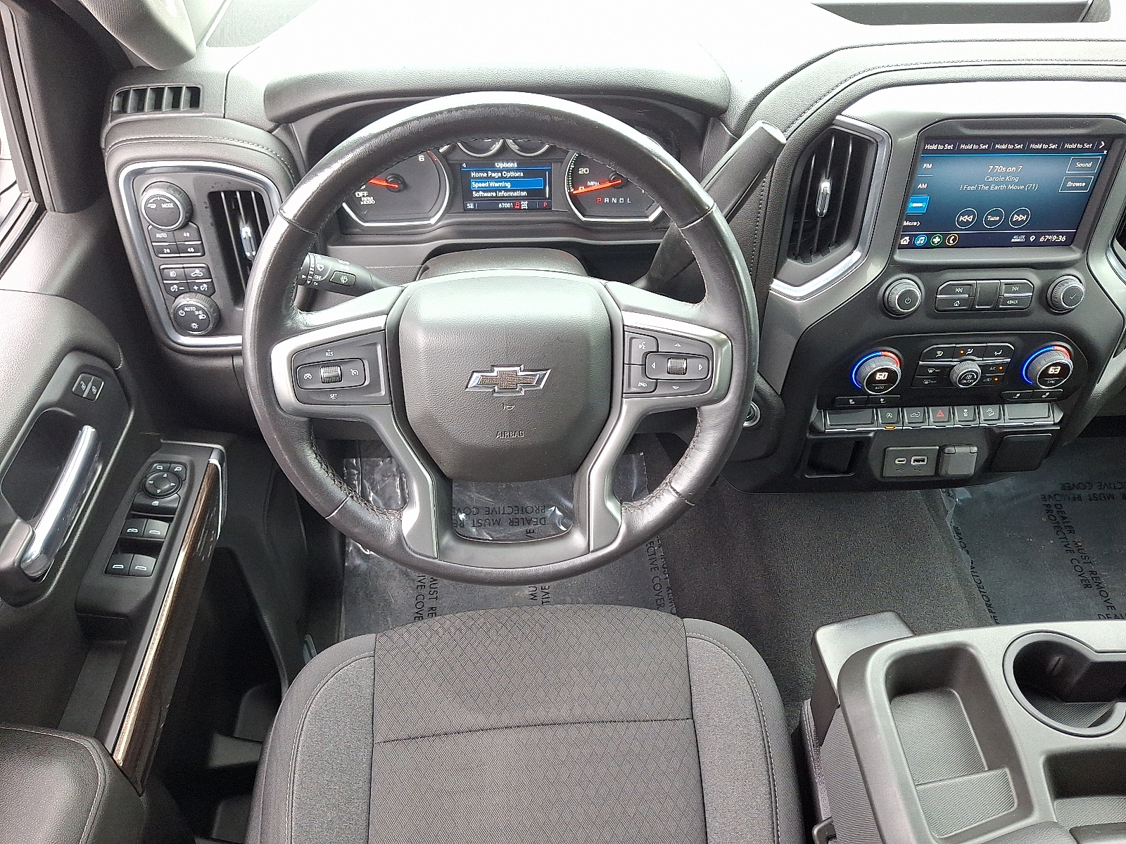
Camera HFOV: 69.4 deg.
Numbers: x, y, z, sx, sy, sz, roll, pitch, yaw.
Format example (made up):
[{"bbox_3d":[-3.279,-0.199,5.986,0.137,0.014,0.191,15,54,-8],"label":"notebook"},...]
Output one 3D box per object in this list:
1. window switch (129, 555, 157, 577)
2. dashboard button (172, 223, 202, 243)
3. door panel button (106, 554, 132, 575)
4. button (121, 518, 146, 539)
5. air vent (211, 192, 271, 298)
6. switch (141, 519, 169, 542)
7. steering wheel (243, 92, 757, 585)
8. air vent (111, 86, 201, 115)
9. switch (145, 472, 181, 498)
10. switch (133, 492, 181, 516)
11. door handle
[{"bbox_3d":[-0.386,0.133,0.748,0.021,0.010,0.021,3,49,-7],"label":"window switch"},{"bbox_3d":[-0.349,-0.176,0.755,0.025,0.018,0.012,-1,28,-3],"label":"dashboard button"},{"bbox_3d":[-0.407,0.131,0.746,0.021,0.010,0.021,3,49,-7],"label":"door panel button"},{"bbox_3d":[-0.407,0.101,0.772,0.021,0.010,0.021,3,49,-7],"label":"button"},{"bbox_3d":[-0.293,-0.167,0.764,0.053,0.108,0.026,-1,28,-3],"label":"air vent"},{"bbox_3d":[-0.388,0.103,0.773,0.021,0.010,0.021,3,49,-7],"label":"switch"},{"bbox_3d":[-0.043,-0.047,0.632,0.388,0.388,0.090,-2,24,-4],"label":"steering wheel"},{"bbox_3d":[-0.400,-0.317,0.804,0.088,0.029,0.016,-1,1,-3],"label":"air vent"},{"bbox_3d":[-0.397,0.062,0.807,0.035,0.010,0.035,3,49,-7],"label":"switch"},{"bbox_3d":[-0.396,0.080,0.792,0.044,0.012,0.022,3,49,-7],"label":"switch"},{"bbox_3d":[-0.458,0.068,0.744,0.024,0.027,0.150,-1,54,-3],"label":"door handle"}]

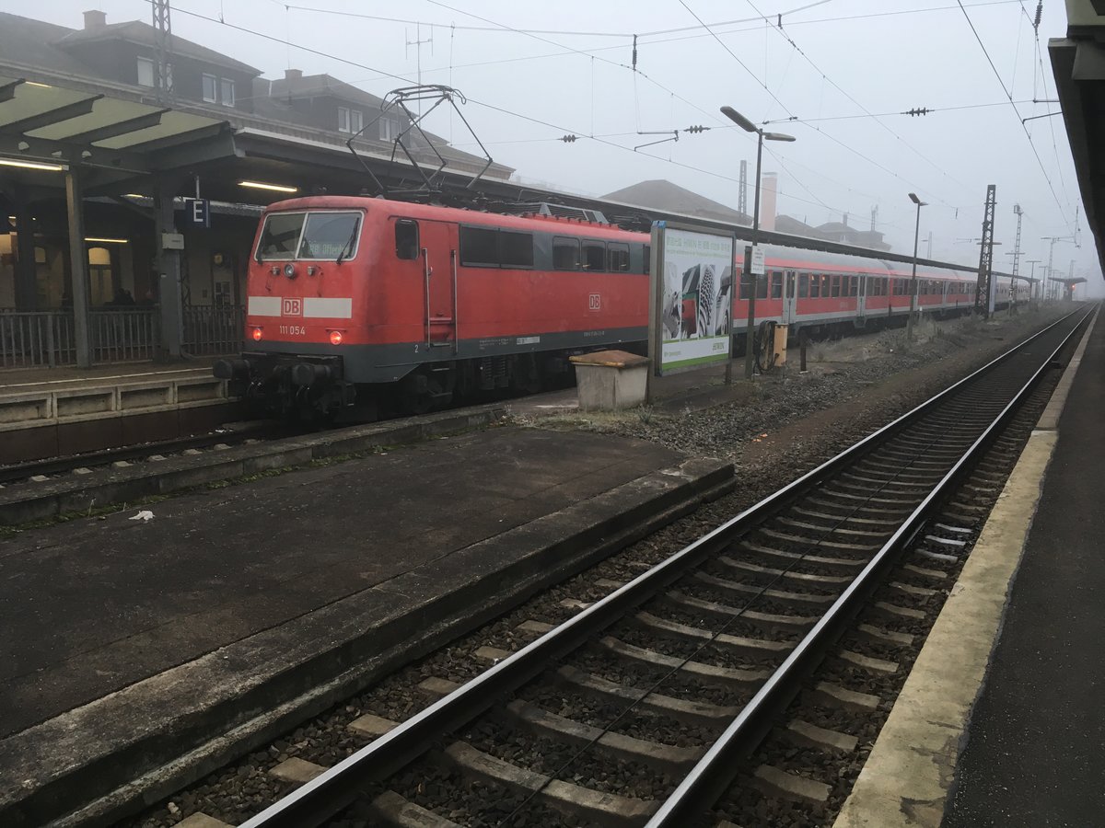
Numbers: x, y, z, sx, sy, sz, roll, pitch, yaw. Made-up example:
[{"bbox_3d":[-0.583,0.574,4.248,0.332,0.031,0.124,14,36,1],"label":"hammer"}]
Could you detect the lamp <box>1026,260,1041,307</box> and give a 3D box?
[{"bbox_3d":[56.752,-15.290,109.573,1.750,5.500,0.330,5,9,30],"label":"lamp"}]

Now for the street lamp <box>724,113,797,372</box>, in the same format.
[{"bbox_3d":[4.500,-3.596,20.545,0.330,5.600,4.200,6,9,33],"label":"street lamp"}]

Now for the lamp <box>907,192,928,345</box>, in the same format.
[{"bbox_3d":[14.706,-5.838,37.563,0.330,5.600,4.200,6,9,33],"label":"lamp"}]

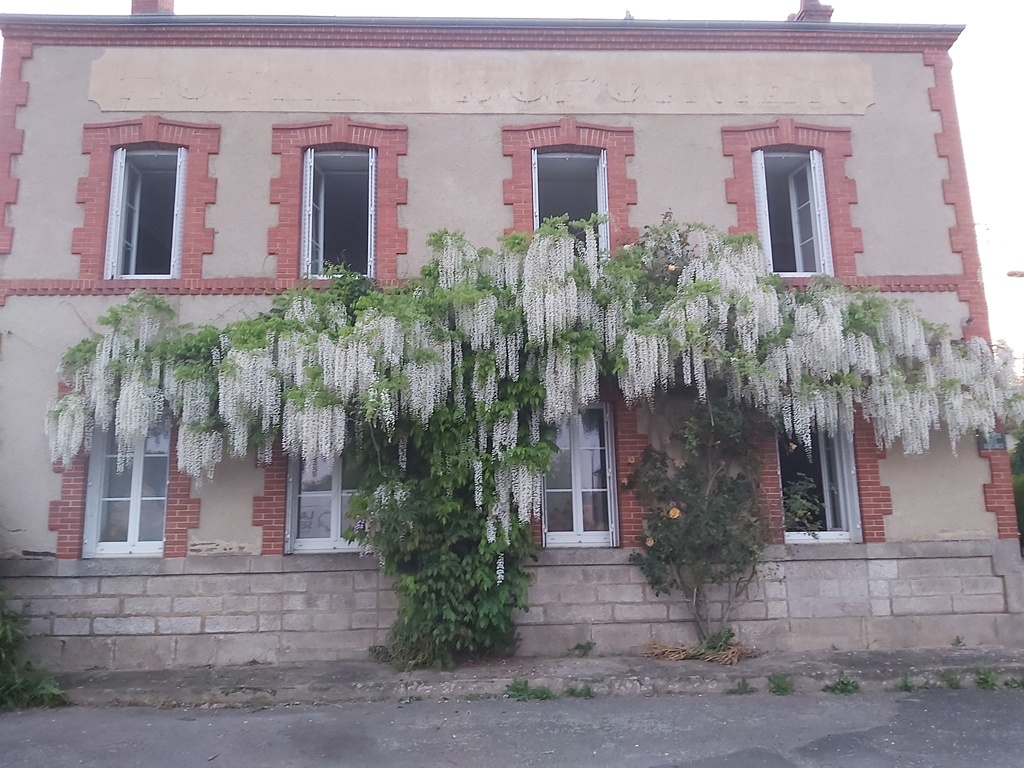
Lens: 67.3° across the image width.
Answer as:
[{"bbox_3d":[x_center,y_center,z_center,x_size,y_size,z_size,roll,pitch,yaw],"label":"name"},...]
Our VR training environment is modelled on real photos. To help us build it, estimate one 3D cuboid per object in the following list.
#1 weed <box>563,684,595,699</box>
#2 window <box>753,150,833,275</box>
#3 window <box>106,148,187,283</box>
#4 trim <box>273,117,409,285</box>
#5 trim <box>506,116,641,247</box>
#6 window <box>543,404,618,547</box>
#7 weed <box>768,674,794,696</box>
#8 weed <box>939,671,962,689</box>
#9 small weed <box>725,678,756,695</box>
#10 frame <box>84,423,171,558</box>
[{"bbox_3d":[0.611,2.819,7.062,0.295,0.112,0.180,-1,-11,-3],"label":"weed"},{"bbox_3d":[3.429,-2.091,9.433,0.896,1.676,0.240,-1,-11,-3],"label":"window"},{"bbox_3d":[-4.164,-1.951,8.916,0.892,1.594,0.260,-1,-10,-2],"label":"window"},{"bbox_3d":[-2.048,-2.199,9.173,1.606,2.084,0.180,-1,-11,-3],"label":"trim"},{"bbox_3d":[0.701,-2.233,9.301,1.615,2.094,0.180,-1,-11,-3],"label":"trim"},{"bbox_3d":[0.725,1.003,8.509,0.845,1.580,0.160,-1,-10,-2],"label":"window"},{"bbox_3d":[2.399,2.675,6.849,0.216,0.156,0.180,-1,-10,-2],"label":"weed"},{"bbox_3d":[3.939,2.645,6.910,0.202,0.124,0.170,-1,-10,-2],"label":"weed"},{"bbox_3d":[2.071,2.732,6.972,0.293,0.118,0.200,-1,-9,-2],"label":"small weed"},{"bbox_3d":[-4.098,1.063,8.331,0.866,1.584,0.170,-1,-10,-2],"label":"frame"}]

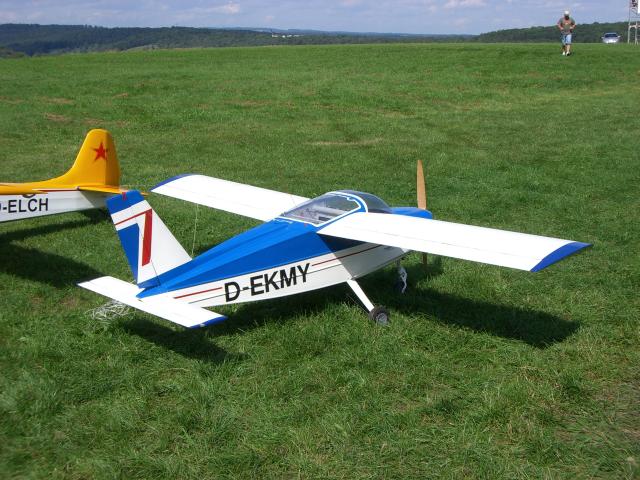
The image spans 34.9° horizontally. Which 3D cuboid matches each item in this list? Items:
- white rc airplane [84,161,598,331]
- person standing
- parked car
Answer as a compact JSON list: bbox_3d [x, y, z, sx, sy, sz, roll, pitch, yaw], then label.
[{"bbox_3d":[-0.161,0.041,5.281,2.019,0.897,3.107,-12,16,-38],"label":"white rc airplane"},{"bbox_3d":[9.734,-8.121,39.973,0.680,1.780,0.450,3,12,13],"label":"person standing"},{"bbox_3d":[30.934,-21.233,108.068,1.800,1.500,4.300,3,12,15],"label":"parked car"}]

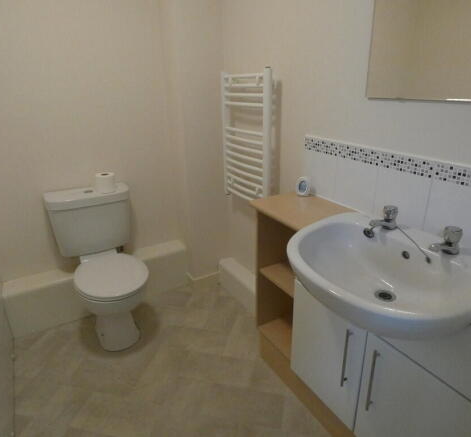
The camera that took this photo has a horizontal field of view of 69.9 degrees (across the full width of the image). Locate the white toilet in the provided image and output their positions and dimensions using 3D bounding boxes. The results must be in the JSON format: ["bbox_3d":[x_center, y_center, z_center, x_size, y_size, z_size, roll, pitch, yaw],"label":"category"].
[{"bbox_3d":[-0.731,0.287,1.929,0.462,0.778,0.721,-13,25,-27],"label":"white toilet"}]

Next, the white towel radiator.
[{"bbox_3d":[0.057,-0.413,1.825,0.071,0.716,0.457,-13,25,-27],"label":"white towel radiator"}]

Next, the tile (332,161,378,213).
[{"bbox_3d":[0.466,-0.126,1.309,0.010,0.193,0.203,-13,25,-27],"label":"tile"}]

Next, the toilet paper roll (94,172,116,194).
[{"bbox_3d":[-0.769,-0.215,1.996,0.106,0.097,0.106,-13,25,-27],"label":"toilet paper roll"}]

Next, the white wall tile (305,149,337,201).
[{"bbox_3d":[0.368,-0.188,1.471,0.010,0.193,0.197,-13,25,-27],"label":"white wall tile"}]

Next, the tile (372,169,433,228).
[{"bbox_3d":[0.564,-0.063,1.147,0.010,0.193,0.196,-13,25,-27],"label":"tile"}]

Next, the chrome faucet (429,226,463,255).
[{"bbox_3d":[0.571,0.068,0.910,0.117,0.081,0.055,-13,25,-27],"label":"chrome faucet"}]

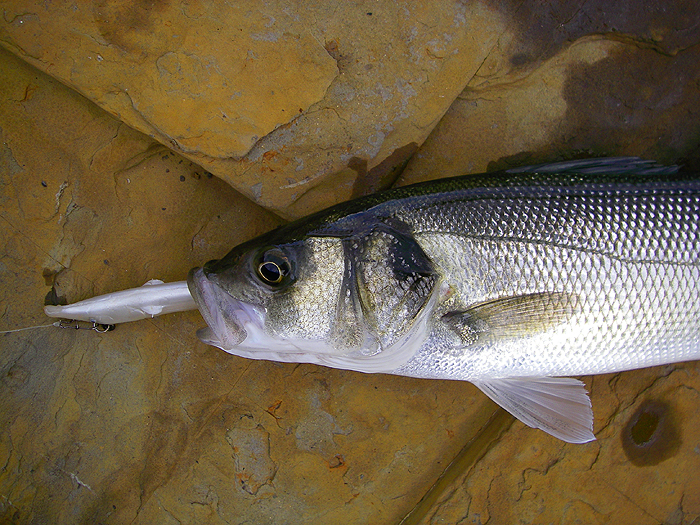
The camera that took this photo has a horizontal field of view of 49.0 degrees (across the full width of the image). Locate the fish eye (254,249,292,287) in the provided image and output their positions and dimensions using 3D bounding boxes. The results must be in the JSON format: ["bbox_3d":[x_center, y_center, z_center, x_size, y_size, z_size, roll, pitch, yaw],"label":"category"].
[{"bbox_3d":[-0.043,0.003,0.435,0.021,0.010,0.021,0,80,9],"label":"fish eye"}]

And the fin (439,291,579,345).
[{"bbox_3d":[0.089,0.031,0.422,0.075,0.010,0.025,-7,80,-1],"label":"fin"}]

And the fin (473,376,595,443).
[{"bbox_3d":[0.103,0.082,0.432,0.076,0.012,0.037,15,81,2],"label":"fin"}]

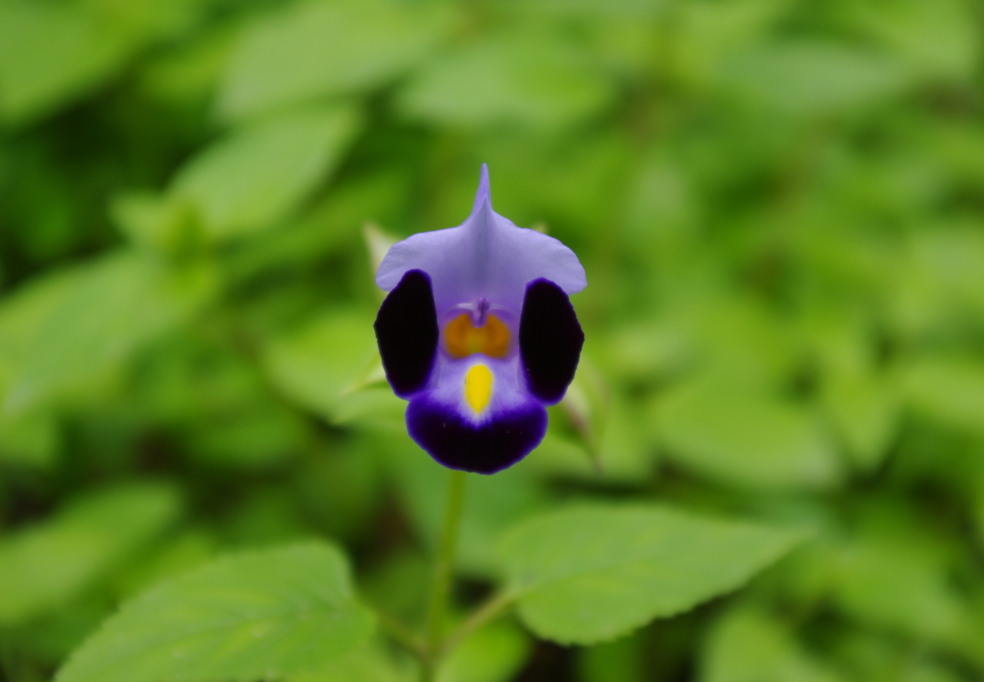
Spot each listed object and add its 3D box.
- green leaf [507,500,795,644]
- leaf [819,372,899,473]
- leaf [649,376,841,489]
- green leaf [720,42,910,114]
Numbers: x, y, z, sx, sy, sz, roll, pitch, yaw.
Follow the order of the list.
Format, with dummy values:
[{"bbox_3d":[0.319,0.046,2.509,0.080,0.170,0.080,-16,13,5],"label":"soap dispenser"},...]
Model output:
[{"bbox_3d":[0.026,0.039,0.355,0.053,0.009,0.027,-11,44,-16],"label":"green leaf"},{"bbox_3d":[0.080,0.018,0.460,0.017,0.008,0.024,2,59,-12],"label":"leaf"},{"bbox_3d":[0.053,0.019,0.450,0.042,0.010,0.025,22,44,10],"label":"leaf"},{"bbox_3d":[0.081,-0.066,0.530,0.047,0.011,0.030,4,35,5],"label":"green leaf"}]

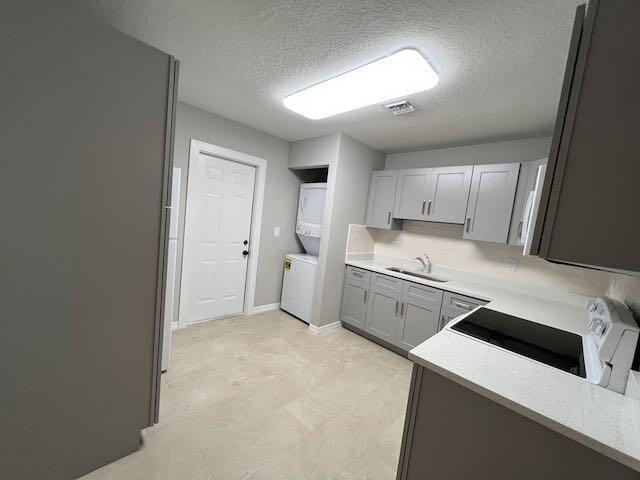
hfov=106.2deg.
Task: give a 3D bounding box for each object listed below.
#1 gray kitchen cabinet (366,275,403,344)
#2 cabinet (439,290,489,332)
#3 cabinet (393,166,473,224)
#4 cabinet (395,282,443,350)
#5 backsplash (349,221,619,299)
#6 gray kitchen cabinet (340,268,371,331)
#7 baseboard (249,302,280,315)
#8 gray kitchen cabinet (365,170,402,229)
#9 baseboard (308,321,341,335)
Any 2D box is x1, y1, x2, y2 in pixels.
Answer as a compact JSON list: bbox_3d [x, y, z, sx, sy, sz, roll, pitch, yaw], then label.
[{"bbox_3d":[0.969,0.821,3.041,0.635,0.801,0.432,2,7,-44],"label":"gray kitchen cabinet"},{"bbox_3d":[1.541,0.934,2.454,0.635,0.801,0.419,2,7,-44],"label":"cabinet"},{"bbox_3d":[1.369,-0.516,2.892,0.322,0.606,0.835,2,7,-44],"label":"cabinet"},{"bbox_3d":[1.257,0.878,2.745,0.635,0.801,0.402,2,7,-44],"label":"cabinet"},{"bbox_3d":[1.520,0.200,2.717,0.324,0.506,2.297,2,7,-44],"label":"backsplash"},{"bbox_3d":[0.682,0.764,3.335,0.635,0.801,0.397,2,7,-44],"label":"gray kitchen cabinet"},{"bbox_3d":[-0.794,1.021,3.598,0.486,0.089,0.025,2,7,-44],"label":"baseboard"},{"bbox_3d":[0.933,-0.528,3.338,0.322,0.754,0.405,2,7,-44],"label":"gray kitchen cabinet"},{"bbox_3d":[0.089,1.149,3.228,0.445,0.091,0.177,2,7,-44],"label":"baseboard"}]

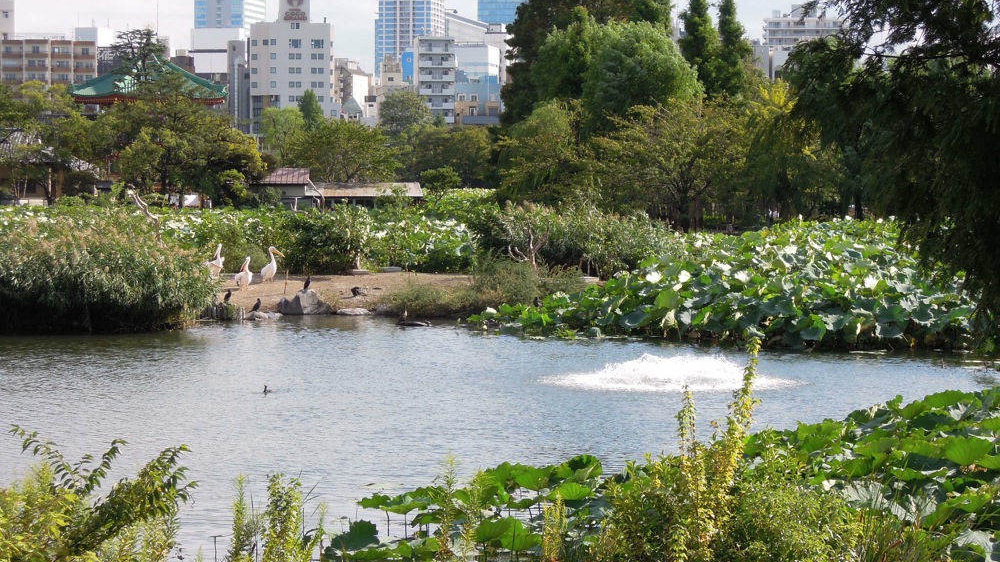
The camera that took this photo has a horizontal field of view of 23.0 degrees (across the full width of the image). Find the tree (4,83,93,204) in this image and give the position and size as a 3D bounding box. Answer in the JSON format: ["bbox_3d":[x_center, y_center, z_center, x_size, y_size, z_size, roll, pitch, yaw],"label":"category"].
[{"bbox_3d":[-33.968,-10.151,184.735,6.800,9.541,6.500,0,2,0],"label":"tree"}]

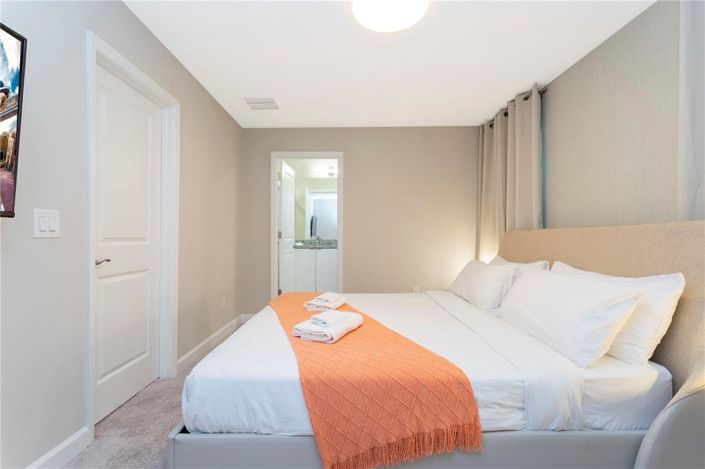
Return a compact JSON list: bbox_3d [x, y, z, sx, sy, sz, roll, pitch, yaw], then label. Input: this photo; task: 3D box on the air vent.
[{"bbox_3d":[-0.930,-1.345,3.449,0.335,0.022,0.340,0,0,-1],"label":"air vent"}]

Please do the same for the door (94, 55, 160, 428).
[{"bbox_3d":[-1.468,0.055,2.142,0.045,2.030,0.745,0,0,-1],"label":"door"}]

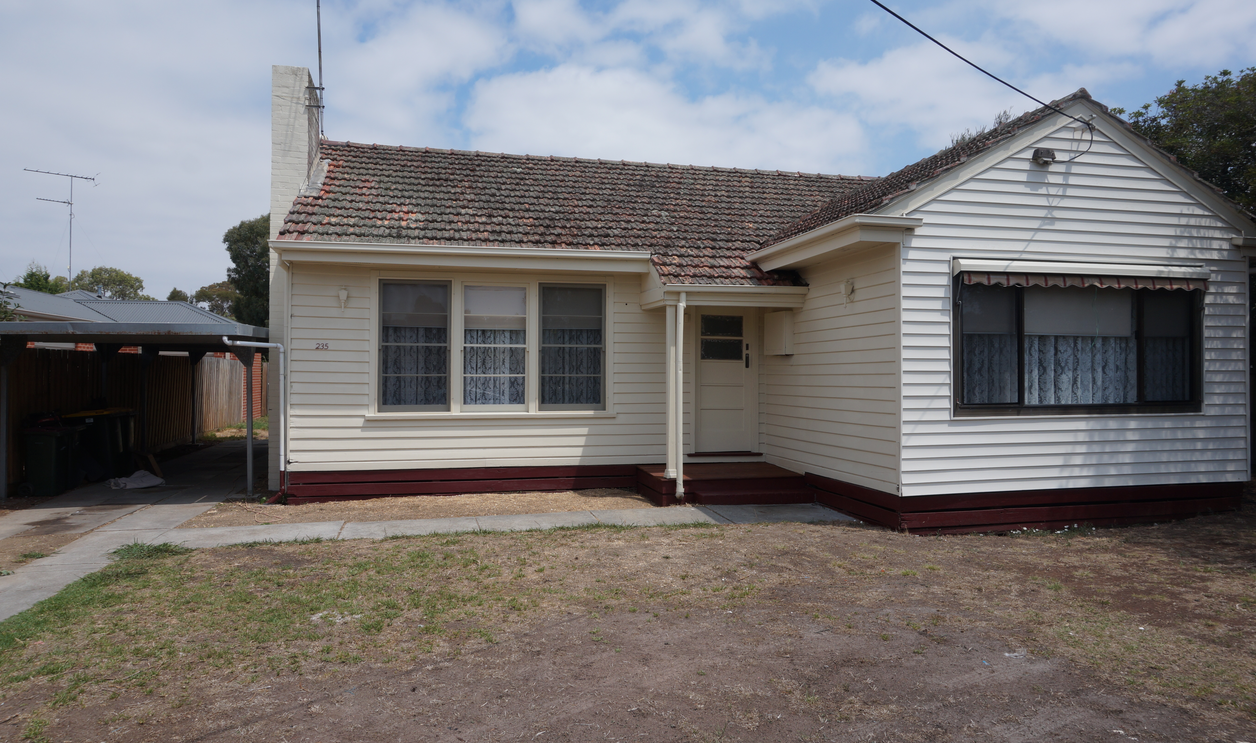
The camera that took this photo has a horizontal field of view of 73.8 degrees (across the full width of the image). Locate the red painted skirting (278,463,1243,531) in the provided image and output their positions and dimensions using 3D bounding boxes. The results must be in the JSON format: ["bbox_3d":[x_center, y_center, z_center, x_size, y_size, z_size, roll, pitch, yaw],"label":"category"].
[{"bbox_3d":[1.341,1.449,9.899,10.630,0.400,3.560,0,0,-13],"label":"red painted skirting"}]

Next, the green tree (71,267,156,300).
[{"bbox_3d":[-30.986,-2.205,50.000,5.000,8.309,5.000,0,0,-13],"label":"green tree"}]

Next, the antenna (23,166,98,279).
[{"bbox_3d":[-20.315,-5.222,30.000,0.700,4.100,2.200,0,-1,41],"label":"antenna"}]

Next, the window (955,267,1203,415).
[{"bbox_3d":[4.839,-0.317,8.917,3.119,1.617,0.120,0,0,-13],"label":"window"}]

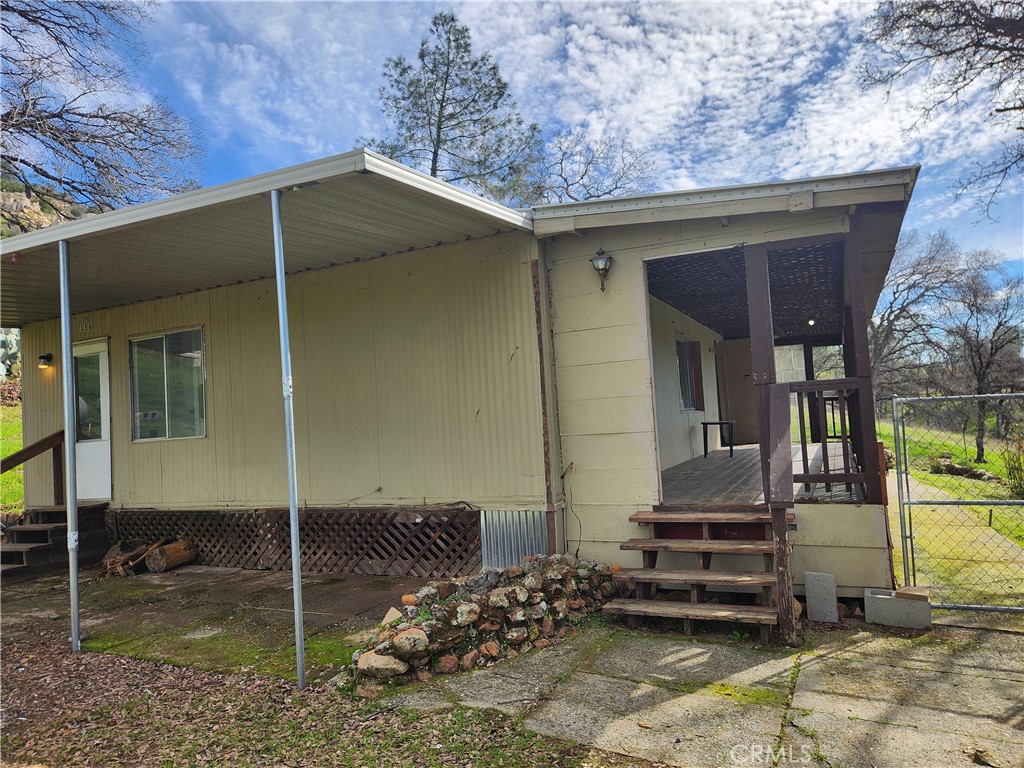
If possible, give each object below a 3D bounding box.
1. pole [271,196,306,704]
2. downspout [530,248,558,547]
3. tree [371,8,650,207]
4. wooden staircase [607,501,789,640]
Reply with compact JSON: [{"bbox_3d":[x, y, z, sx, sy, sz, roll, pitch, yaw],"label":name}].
[{"bbox_3d":[-1.440,0.322,4.395,0.056,3.220,0.056,-6,-4,25],"label":"pole"},{"bbox_3d":[0.290,0.218,6.134,0.070,2.750,0.060,-5,-3,25],"label":"downspout"},{"bbox_3d":[0.225,-3.907,18.673,7.600,12.900,6.800,-3,-3,0],"label":"tree"},{"bbox_3d":[1.470,1.429,5.247,1.310,0.750,1.060,-5,-3,25],"label":"wooden staircase"}]

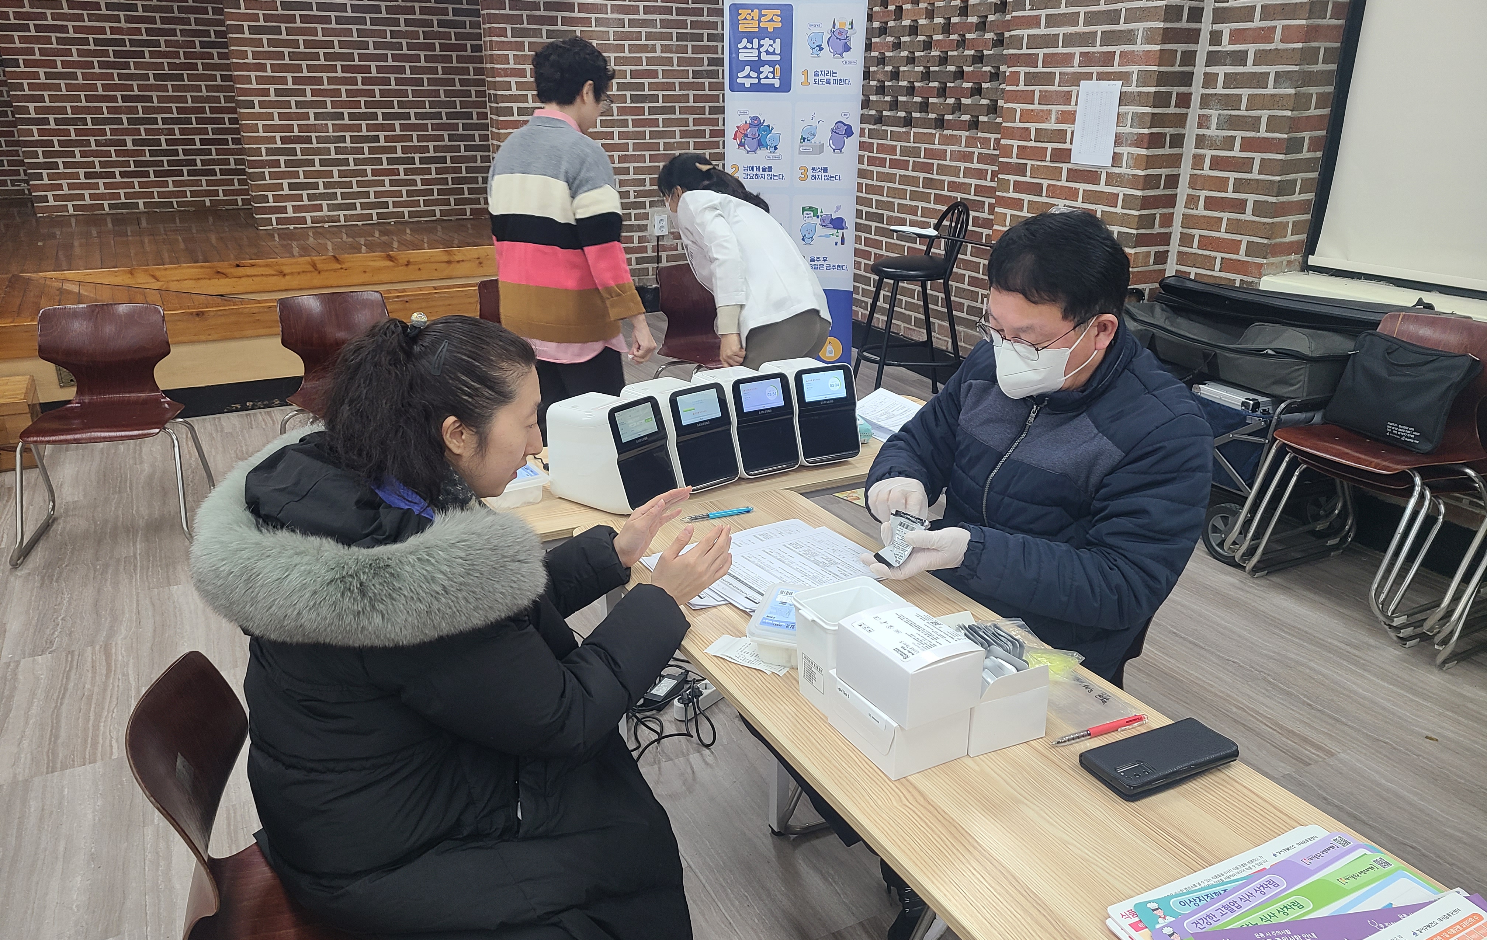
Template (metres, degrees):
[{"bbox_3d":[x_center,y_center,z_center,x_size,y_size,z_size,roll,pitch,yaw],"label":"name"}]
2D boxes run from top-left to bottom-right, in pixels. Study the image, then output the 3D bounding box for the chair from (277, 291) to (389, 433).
[{"bbox_3d":[-1.330,-0.228,3.882,0.520,0.730,0.500,-13,24,-34],"label":"chair"}]

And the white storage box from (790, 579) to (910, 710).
[{"bbox_3d":[0.137,0.223,1.393,0.119,0.133,0.109,-10,22,-26],"label":"white storage box"}]

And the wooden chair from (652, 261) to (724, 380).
[{"bbox_3d":[-0.099,-0.471,4.597,0.520,0.730,0.500,-10,22,-28],"label":"wooden chair"}]

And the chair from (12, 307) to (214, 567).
[{"bbox_3d":[-2.074,-0.146,3.636,0.520,0.730,0.500,-6,20,-17],"label":"chair"}]

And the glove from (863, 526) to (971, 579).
[{"bbox_3d":[0.253,0.122,1.636,0.165,0.070,0.090,0,20,0],"label":"glove"}]

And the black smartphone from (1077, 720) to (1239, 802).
[{"bbox_3d":[0.476,0.327,1.275,0.172,0.018,0.078,-10,22,-26],"label":"black smartphone"}]

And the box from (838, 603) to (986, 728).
[{"bbox_3d":[0.189,0.221,1.282,0.106,0.071,0.132,-11,23,-29],"label":"box"}]

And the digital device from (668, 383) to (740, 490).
[{"bbox_3d":[-0.125,-0.082,2.162,0.137,0.191,0.205,-17,26,-40],"label":"digital device"}]

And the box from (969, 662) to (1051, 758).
[{"bbox_3d":[0.280,0.261,1.355,0.106,0.088,0.146,-9,21,-24],"label":"box"}]

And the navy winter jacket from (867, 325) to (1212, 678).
[{"bbox_3d":[0.433,0.091,1.742,0.420,0.590,0.560,-14,24,-36],"label":"navy winter jacket"}]

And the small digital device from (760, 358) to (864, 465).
[{"bbox_3d":[0.136,-0.136,2.319,0.137,0.191,0.205,-9,22,-25],"label":"small digital device"}]

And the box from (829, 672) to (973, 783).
[{"bbox_3d":[0.180,0.285,1.310,0.104,0.069,0.134,-10,22,-27],"label":"box"}]

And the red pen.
[{"bbox_3d":[0.426,0.311,1.332,0.148,0.013,0.014,-8,21,-23],"label":"red pen"}]

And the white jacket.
[{"bbox_3d":[0.038,-0.639,3.500,0.330,0.550,0.420,-31,8,23],"label":"white jacket"}]

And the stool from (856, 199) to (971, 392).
[{"bbox_3d":[0.767,-0.738,5.047,0.490,0.945,0.430,-4,20,-13],"label":"stool"}]

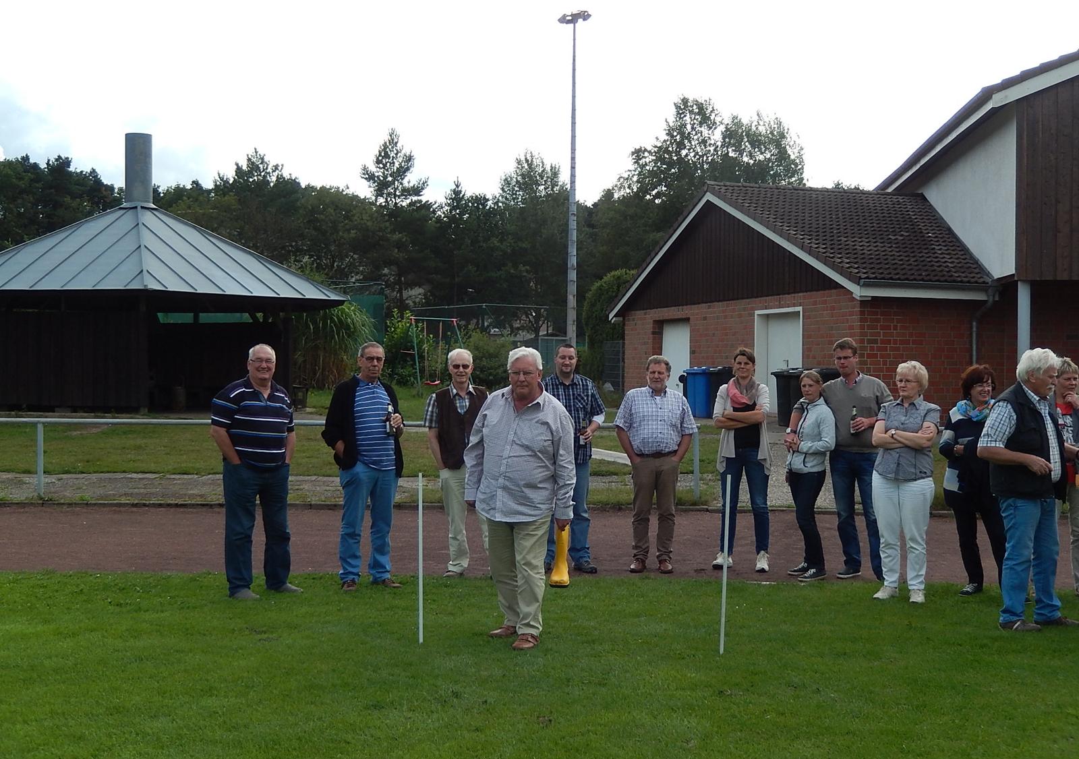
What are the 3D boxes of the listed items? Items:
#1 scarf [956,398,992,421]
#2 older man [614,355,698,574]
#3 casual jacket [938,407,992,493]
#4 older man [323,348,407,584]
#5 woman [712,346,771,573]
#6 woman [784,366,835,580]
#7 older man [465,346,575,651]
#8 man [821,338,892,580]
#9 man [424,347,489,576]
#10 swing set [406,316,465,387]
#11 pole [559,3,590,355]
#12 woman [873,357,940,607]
[{"bbox_3d":[3.184,0.218,10.200,0.310,0.185,0.260,1,0,7],"label":"scarf"},{"bbox_3d":[0.950,0.673,11.313,0.670,1.736,0.420,1,0,3],"label":"older man"},{"bbox_3d":[3.166,0.513,10.220,0.520,0.700,0.360,1,0,7],"label":"casual jacket"},{"bbox_3d":[-1.305,0.623,10.423,0.600,1.806,0.420,0,0,-8],"label":"older man"},{"bbox_3d":[1.640,0.627,11.331,0.480,1.793,0.400,1,0,9],"label":"woman"},{"bbox_3d":[2.150,0.738,11.114,0.420,1.632,0.420,1,1,41],"label":"woman"},{"bbox_3d":[-0.104,0.678,8.322,0.610,1.752,0.500,1,0,12],"label":"older man"},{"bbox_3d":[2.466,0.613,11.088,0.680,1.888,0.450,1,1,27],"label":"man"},{"bbox_3d":[-0.621,0.636,11.070,0.570,1.784,0.380,1,0,-5],"label":"man"},{"bbox_3d":[-2.720,-0.587,35.500,1.700,1.980,1.500,0,1,-35],"label":"swing set"},{"bbox_3d":[1.314,-6.993,54.000,1.350,14.539,0.650,1,1,30],"label":"pole"},{"bbox_3d":[2.615,0.715,10.002,0.500,1.704,0.420,1,0,24],"label":"woman"}]

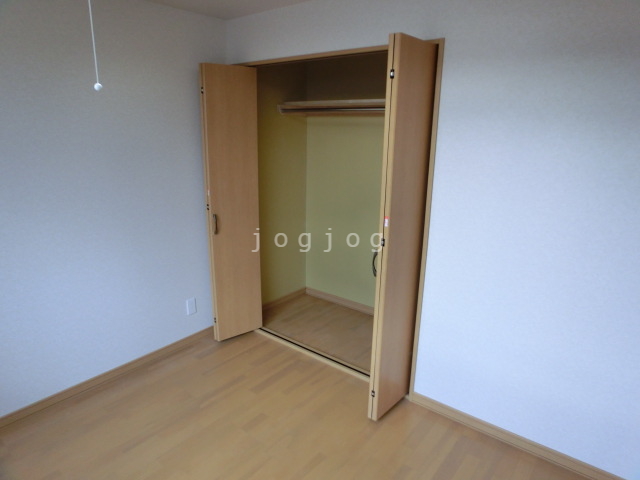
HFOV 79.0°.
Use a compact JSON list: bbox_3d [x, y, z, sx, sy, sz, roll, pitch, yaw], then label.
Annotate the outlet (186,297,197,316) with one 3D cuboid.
[{"bbox_3d":[-0.961,0.501,2.917,0.011,0.121,0.073,12,18,35],"label":"outlet"}]

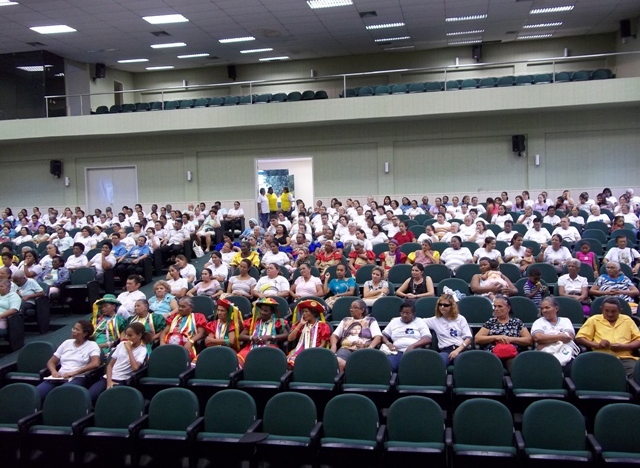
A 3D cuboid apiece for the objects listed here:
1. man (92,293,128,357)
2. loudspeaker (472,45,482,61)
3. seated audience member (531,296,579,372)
[{"bbox_3d":[-2.665,1.402,7.312,0.540,1.256,0.800,-1,3,15],"label":"man"},{"bbox_3d":[5.985,-6.902,22.475,0.360,0.580,0.340,0,9,27],"label":"loudspeaker"},{"bbox_3d":[2.441,1.298,6.060,0.520,1.239,0.780,-1,3,12],"label":"seated audience member"}]

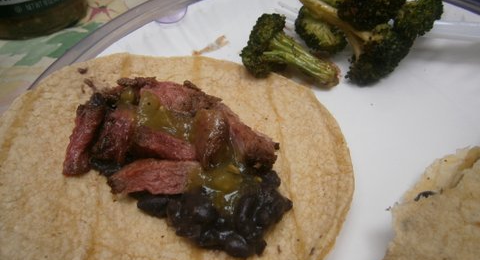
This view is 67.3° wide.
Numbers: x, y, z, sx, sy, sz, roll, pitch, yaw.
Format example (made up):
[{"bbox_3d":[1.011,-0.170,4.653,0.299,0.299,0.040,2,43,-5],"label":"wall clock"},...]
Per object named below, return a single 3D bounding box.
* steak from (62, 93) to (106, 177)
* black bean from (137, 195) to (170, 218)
[{"bbox_3d":[-0.064,0.002,0.149,0.010,0.011,0.033,-1,44,-9],"label":"steak"},{"bbox_3d":[-0.031,0.027,0.130,0.012,0.008,0.008,7,43,-1],"label":"black bean"}]

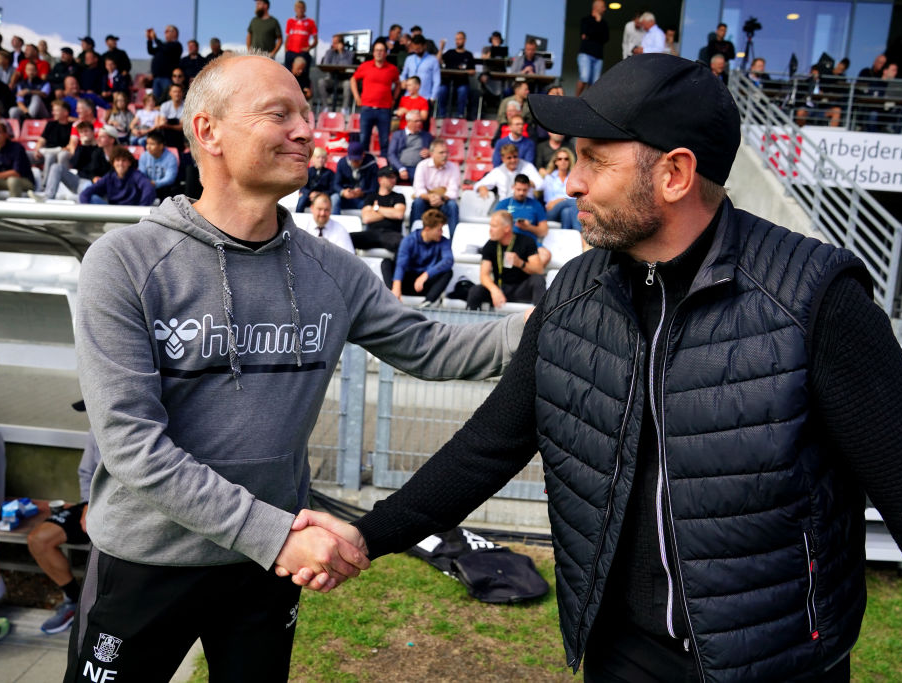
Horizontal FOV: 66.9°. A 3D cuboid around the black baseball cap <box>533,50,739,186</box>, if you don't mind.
[{"bbox_3d":[0.255,-0.323,0.940,0.285,0.155,0.185,14,10,16],"label":"black baseball cap"}]

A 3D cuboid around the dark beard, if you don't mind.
[{"bbox_3d":[0.236,-0.175,0.950,0.112,0.105,0.135,6,7,17],"label":"dark beard"}]

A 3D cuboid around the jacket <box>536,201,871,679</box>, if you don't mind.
[{"bbox_3d":[0.357,0.135,1.040,0.480,0.660,0.290,4,9,42],"label":"jacket"}]

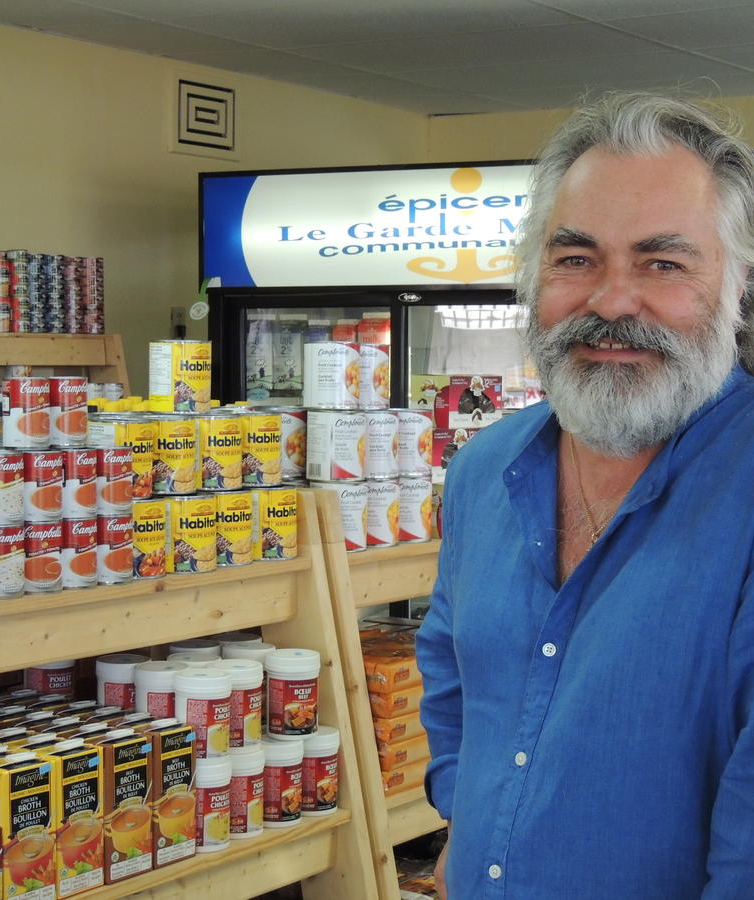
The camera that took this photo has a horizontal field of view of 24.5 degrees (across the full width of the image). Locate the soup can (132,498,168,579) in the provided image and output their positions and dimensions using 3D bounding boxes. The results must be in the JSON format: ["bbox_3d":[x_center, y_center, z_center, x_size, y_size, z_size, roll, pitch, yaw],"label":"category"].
[{"bbox_3d":[-0.371,0.132,2.632,0.102,0.119,0.102,0,3,0],"label":"soup can"}]

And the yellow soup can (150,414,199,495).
[{"bbox_3d":[-0.338,0.007,2.744,0.102,0.119,0.102,0,3,0],"label":"yellow soup can"}]

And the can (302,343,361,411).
[{"bbox_3d":[-0.079,-0.134,3.112,0.102,0.119,0.102,0,3,0],"label":"can"}]

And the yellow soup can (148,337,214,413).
[{"bbox_3d":[-0.325,-0.120,2.870,0.102,0.119,0.102,0,3,0],"label":"yellow soup can"}]

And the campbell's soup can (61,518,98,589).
[{"bbox_3d":[-0.438,0.147,2.510,0.067,0.102,0.067,0,3,0],"label":"campbell's soup can"}]

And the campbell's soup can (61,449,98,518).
[{"bbox_3d":[-0.443,0.047,2.537,0.066,0.102,0.066,0,3,0],"label":"campbell's soup can"}]

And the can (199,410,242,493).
[{"bbox_3d":[-0.270,0.003,2.828,0.102,0.119,0.102,0,3,0],"label":"can"}]

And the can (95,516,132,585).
[{"bbox_3d":[-0.393,0.144,2.560,0.067,0.102,0.067,0,3,0],"label":"can"}]

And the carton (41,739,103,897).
[{"bbox_3d":[-0.439,0.520,2.449,0.061,0.202,0.092,2,4,36],"label":"carton"}]

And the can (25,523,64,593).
[{"bbox_3d":[-0.479,0.150,2.459,0.067,0.102,0.067,0,3,0],"label":"can"}]

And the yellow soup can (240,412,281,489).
[{"bbox_3d":[-0.211,-0.002,2.901,0.102,0.119,0.102,0,3,0],"label":"yellow soup can"}]

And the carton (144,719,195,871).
[{"bbox_3d":[-0.324,0.513,2.595,0.061,0.202,0.092,2,4,36],"label":"carton"}]

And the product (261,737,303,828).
[{"bbox_3d":[-0.161,0.532,2.794,0.087,0.132,0.087,0,3,0],"label":"product"}]

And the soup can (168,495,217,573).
[{"bbox_3d":[-0.305,0.131,2.740,0.103,0.119,0.103,0,3,0],"label":"soup can"}]

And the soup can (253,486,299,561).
[{"bbox_3d":[-0.186,0.122,2.927,0.103,0.119,0.103,0,3,0],"label":"soup can"}]

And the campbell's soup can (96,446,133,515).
[{"bbox_3d":[-0.395,0.043,2.564,0.067,0.102,0.067,0,3,0],"label":"campbell's soup can"}]

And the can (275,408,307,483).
[{"bbox_3d":[-0.173,-0.010,3.037,0.102,0.119,0.102,0,3,0],"label":"can"}]

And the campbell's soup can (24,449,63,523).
[{"bbox_3d":[-0.479,0.049,2.456,0.067,0.102,0.067,0,3,0],"label":"campbell's soup can"}]

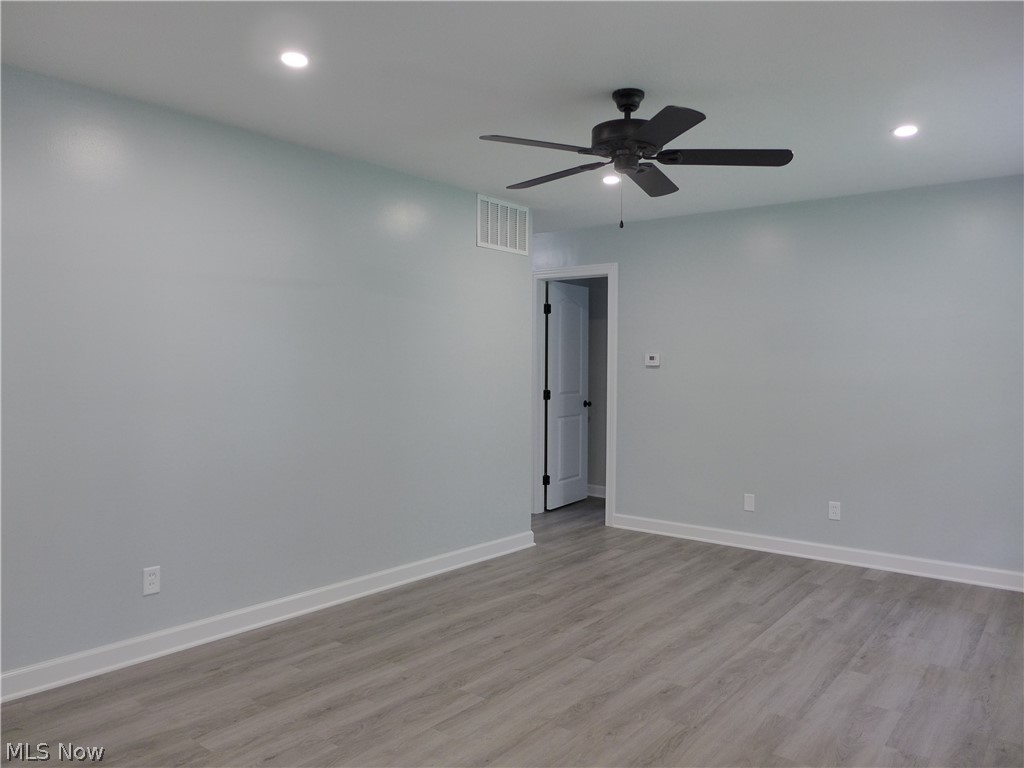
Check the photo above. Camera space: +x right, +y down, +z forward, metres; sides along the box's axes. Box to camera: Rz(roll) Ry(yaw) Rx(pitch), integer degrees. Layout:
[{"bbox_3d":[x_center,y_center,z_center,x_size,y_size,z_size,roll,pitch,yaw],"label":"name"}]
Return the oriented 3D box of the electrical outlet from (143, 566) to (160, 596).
[{"bbox_3d":[-1.590,0.871,3.140,0.008,0.117,0.071,2,2,41],"label":"electrical outlet"}]

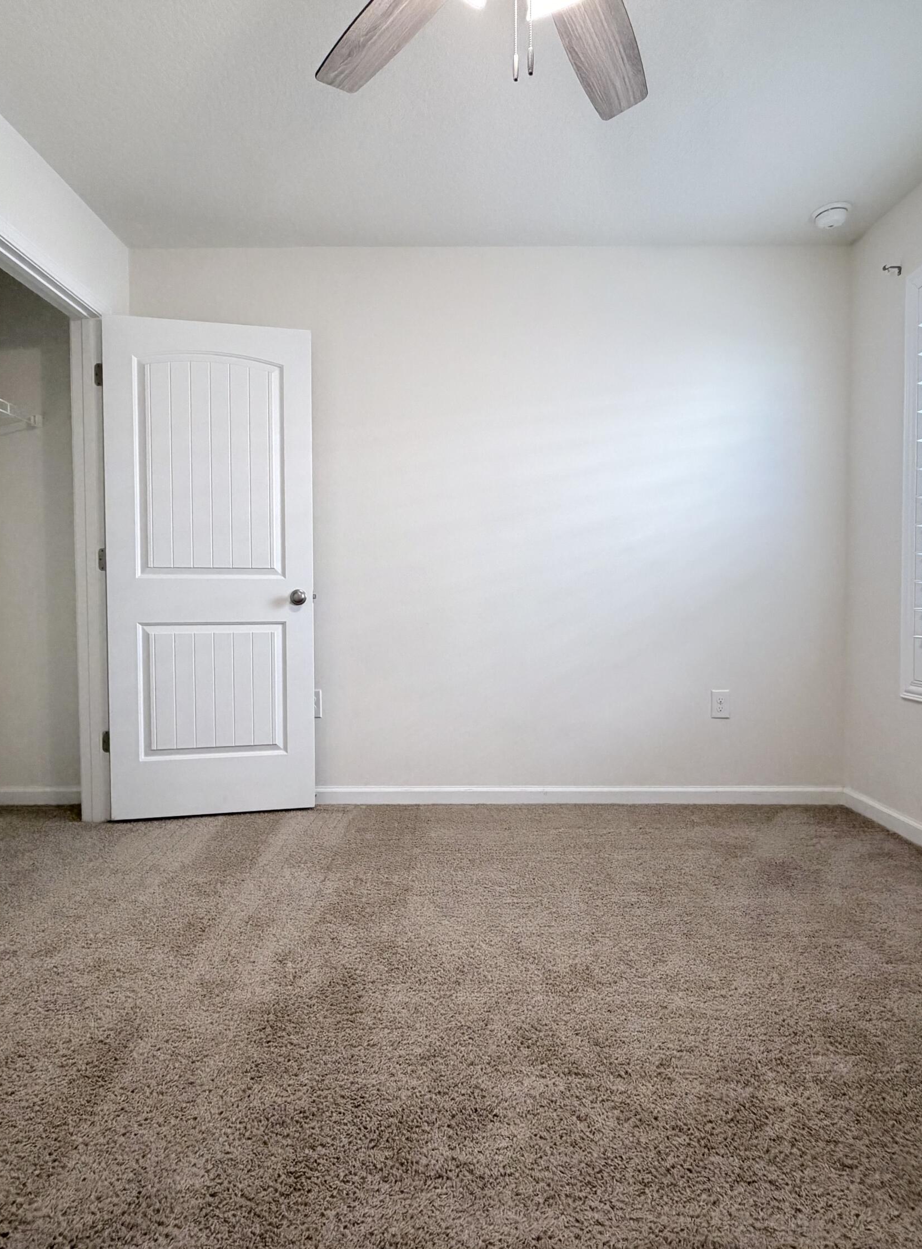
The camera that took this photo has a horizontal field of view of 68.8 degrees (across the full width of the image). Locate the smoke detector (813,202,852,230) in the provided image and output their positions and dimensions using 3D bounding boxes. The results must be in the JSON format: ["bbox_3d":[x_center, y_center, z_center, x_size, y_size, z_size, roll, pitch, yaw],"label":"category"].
[{"bbox_3d":[1.453,-1.602,2.647,0.142,0.050,0.142,0,2,0],"label":"smoke detector"}]

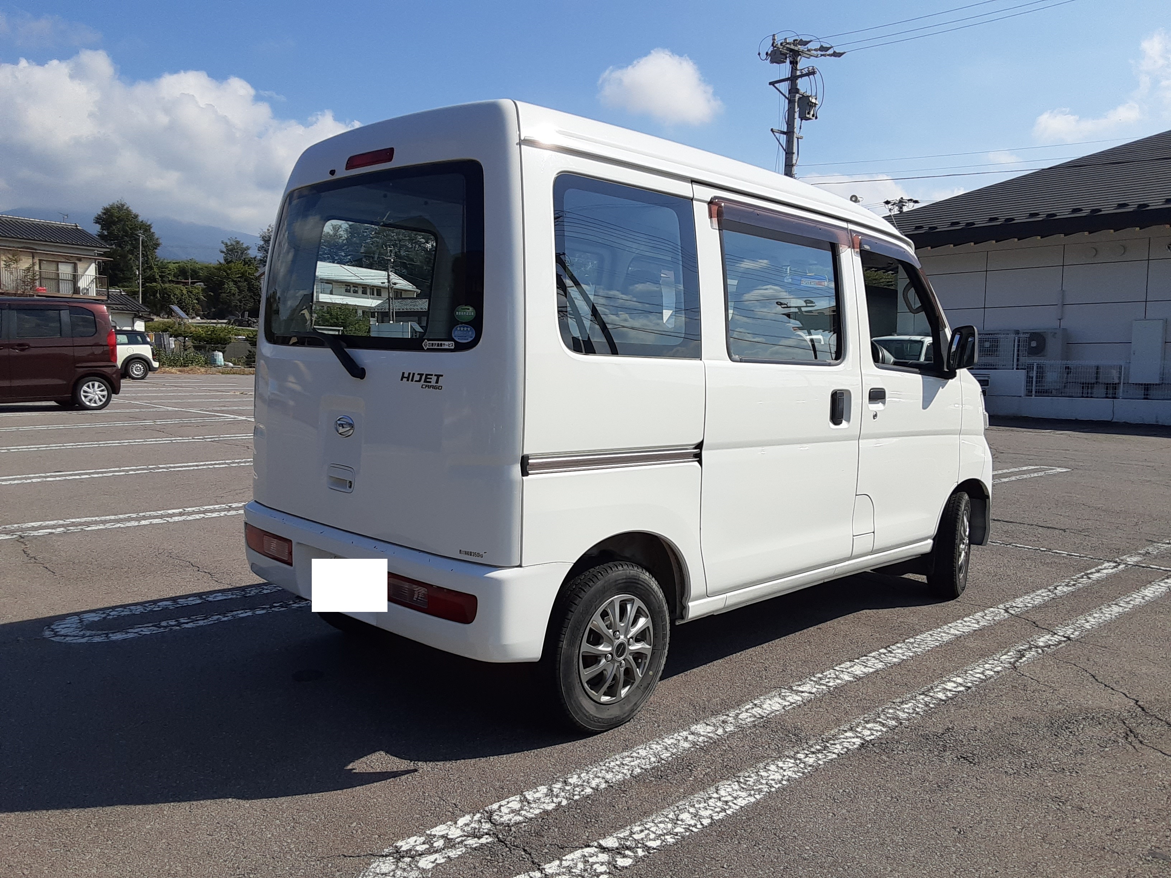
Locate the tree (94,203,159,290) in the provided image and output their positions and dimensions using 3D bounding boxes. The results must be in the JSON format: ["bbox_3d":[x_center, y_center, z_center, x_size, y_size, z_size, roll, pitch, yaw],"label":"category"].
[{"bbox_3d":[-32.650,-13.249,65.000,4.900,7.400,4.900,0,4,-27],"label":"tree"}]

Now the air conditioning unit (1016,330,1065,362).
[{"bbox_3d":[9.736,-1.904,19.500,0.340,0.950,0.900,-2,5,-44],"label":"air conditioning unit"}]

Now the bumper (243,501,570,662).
[{"bbox_3d":[-0.685,0.420,2.983,1.500,0.275,0.320,6,5,45],"label":"bumper"}]

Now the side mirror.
[{"bbox_3d":[1.722,-0.412,4.158,0.145,0.205,0.105,6,5,45],"label":"side mirror"}]

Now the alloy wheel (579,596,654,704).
[{"bbox_3d":[0.056,0.622,2.775,0.130,0.335,0.335,6,5,45],"label":"alloy wheel"}]

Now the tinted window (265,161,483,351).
[{"bbox_3d":[-0.705,-0.538,2.871,1.190,0.525,0.085,6,-2,45],"label":"tinted window"}]

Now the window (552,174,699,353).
[{"bbox_3d":[0.143,-0.497,2.703,0.040,0.505,0.610,-2,0,45],"label":"window"}]

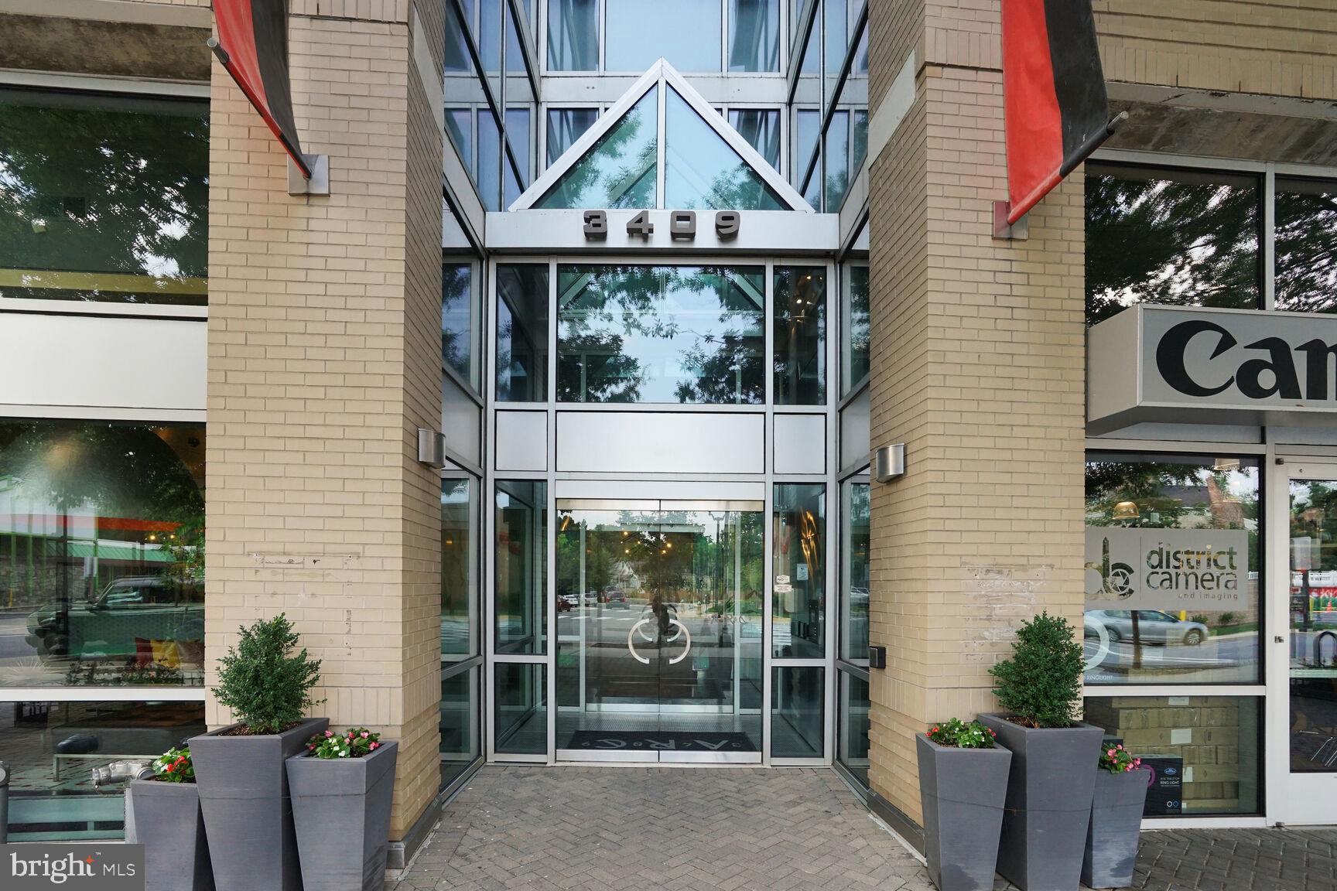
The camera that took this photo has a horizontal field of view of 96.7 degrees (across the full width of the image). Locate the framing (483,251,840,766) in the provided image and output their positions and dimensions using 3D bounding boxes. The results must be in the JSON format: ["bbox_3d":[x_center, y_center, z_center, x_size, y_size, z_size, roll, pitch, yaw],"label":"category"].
[{"bbox_3d":[-0.058,0.539,5.070,3.020,4.350,0.140,0,0,0],"label":"framing"}]

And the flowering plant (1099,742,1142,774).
[{"bbox_3d":[2.348,1.638,3.110,0.240,0.150,0.200,0,0,-5],"label":"flowering plant"}]

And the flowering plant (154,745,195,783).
[{"bbox_3d":[-2.255,1.459,2.720,0.230,0.150,0.200,0,0,-5],"label":"flowering plant"}]

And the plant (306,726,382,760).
[{"bbox_3d":[-1.621,1.479,2.950,0.340,0.145,0.250,0,0,-5],"label":"plant"}]

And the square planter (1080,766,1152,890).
[{"bbox_3d":[2.290,1.965,3.150,0.290,0.610,0.290,0,0,-5],"label":"square planter"}]

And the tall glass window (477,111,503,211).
[{"bbox_3d":[-1.589,-2.535,5.300,0.060,0.900,0.600,0,0,0],"label":"tall glass window"}]

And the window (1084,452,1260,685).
[{"bbox_3d":[3.180,0.787,3.775,1.280,1.460,0.060,0,0,-5],"label":"window"}]

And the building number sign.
[{"bbox_3d":[-0.060,-1.821,4.920,1.290,0.230,0.070,0,0,0],"label":"building number sign"}]

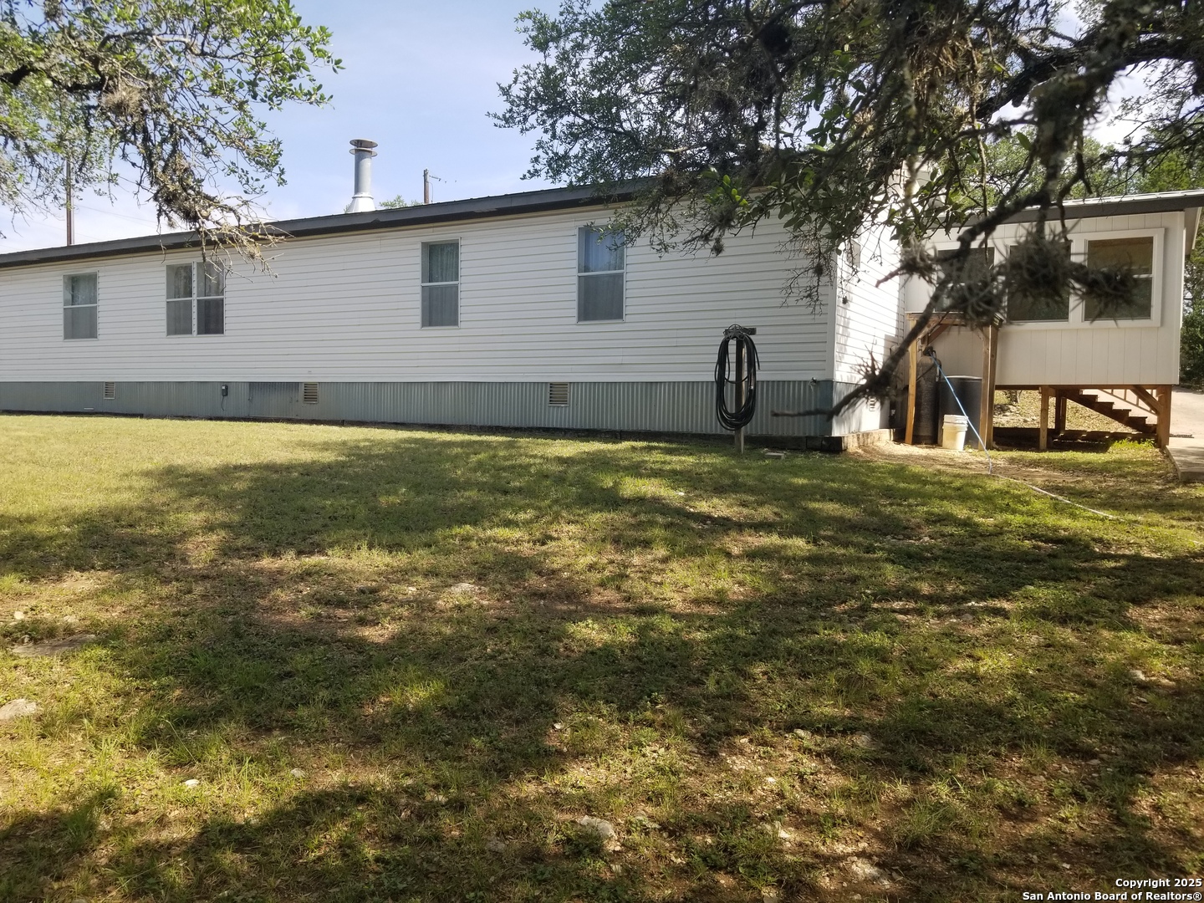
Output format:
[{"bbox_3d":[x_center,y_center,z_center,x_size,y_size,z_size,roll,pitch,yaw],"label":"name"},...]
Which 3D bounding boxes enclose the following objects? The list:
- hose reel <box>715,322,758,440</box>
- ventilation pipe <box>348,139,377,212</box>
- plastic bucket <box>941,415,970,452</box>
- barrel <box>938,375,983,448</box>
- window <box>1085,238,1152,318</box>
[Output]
[{"bbox_3d":[1.634,-0.849,10.950,0.510,1.369,0.240,3,3,29],"label":"hose reel"},{"bbox_3d":[-4.283,-4.920,16.200,0.500,1.305,0.500,3,3,29],"label":"ventilation pipe"},{"bbox_3d":[4.589,-0.242,11.750,0.320,0.456,0.320,3,3,29],"label":"plastic bucket"},{"bbox_3d":[4.845,-0.527,12.200,0.600,0.980,0.600,3,3,29],"label":"barrel"},{"bbox_3d":[7.572,-2.519,13.277,0.872,1.212,0.090,2,3,28],"label":"window"}]

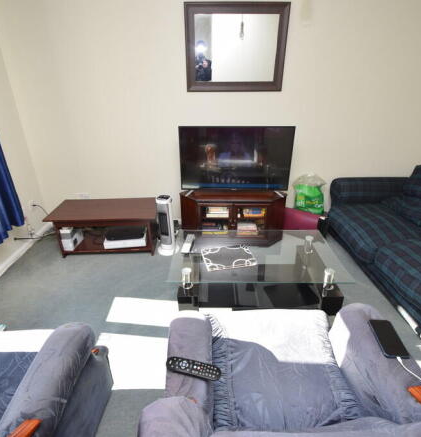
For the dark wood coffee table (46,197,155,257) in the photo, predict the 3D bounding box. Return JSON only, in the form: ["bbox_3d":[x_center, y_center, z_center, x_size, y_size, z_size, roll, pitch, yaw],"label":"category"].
[{"bbox_3d":[-0.941,0.085,2.515,0.902,0.386,0.475,-2,26,-3],"label":"dark wood coffee table"}]

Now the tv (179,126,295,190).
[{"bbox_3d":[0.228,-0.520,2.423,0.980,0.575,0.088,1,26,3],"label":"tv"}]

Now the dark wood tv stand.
[{"bbox_3d":[0.219,-0.046,2.685,0.983,0.459,0.472,1,26,3],"label":"dark wood tv stand"}]

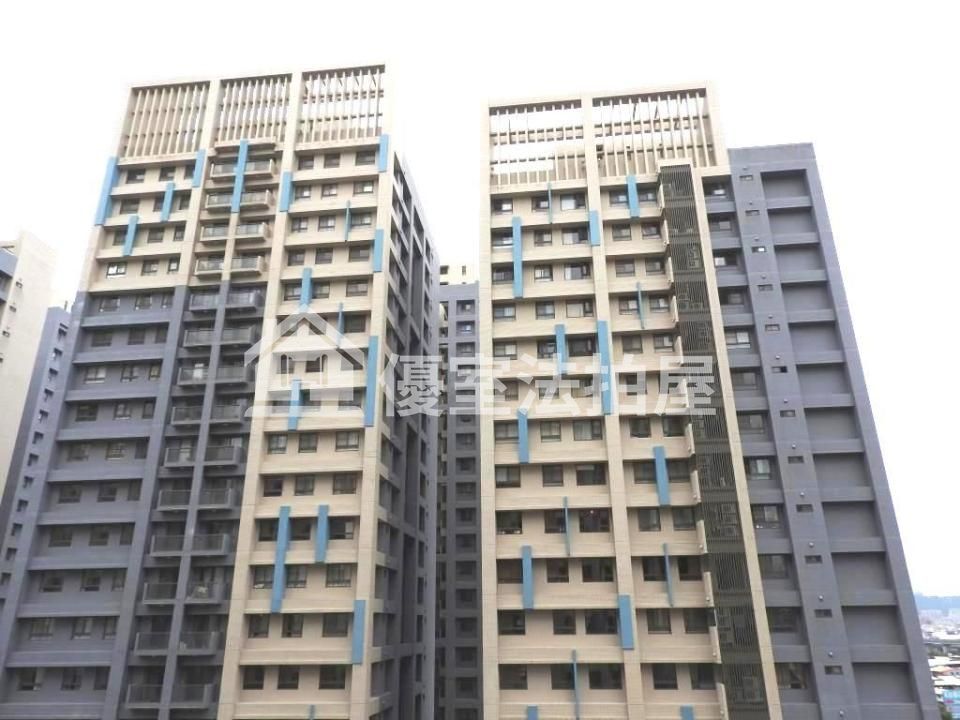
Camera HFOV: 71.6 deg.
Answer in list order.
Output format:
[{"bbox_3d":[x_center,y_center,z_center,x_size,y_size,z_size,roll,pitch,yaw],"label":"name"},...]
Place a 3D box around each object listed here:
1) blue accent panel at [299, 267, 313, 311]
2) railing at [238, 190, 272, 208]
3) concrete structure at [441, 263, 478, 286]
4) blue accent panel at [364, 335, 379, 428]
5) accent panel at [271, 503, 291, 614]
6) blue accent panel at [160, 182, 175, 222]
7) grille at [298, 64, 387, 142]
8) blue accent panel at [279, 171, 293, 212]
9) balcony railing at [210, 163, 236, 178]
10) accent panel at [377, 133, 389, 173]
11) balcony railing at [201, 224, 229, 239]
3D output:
[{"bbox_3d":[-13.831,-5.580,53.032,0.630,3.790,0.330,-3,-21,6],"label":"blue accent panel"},{"bbox_3d":[-19.906,-14.121,58.896,2.570,1.450,0.600,-3,-21,5],"label":"railing"},{"bbox_3d":[-3.006,-11.731,97.744,6.200,4.000,4.500,-3,-21,6],"label":"concrete structure"},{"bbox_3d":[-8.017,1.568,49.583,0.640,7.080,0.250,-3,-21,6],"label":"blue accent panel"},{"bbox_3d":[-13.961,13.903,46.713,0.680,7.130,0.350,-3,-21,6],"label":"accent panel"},{"bbox_3d":[-27.899,-14.080,59.591,0.640,4.130,0.220,-3,-21,5],"label":"blue accent panel"},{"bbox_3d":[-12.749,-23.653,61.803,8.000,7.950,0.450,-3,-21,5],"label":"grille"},{"bbox_3d":[-16.750,-14.511,57.690,0.700,3.970,0.300,-3,-21,6],"label":"blue accent panel"},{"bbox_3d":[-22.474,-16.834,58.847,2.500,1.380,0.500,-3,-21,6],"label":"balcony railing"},{"bbox_3d":[-8.346,-17.904,57.909,0.710,3.900,0.220,-3,-21,6],"label":"accent panel"},{"bbox_3d":[-22.626,-10.892,57.082,2.430,1.290,0.150,-3,-21,6],"label":"balcony railing"}]

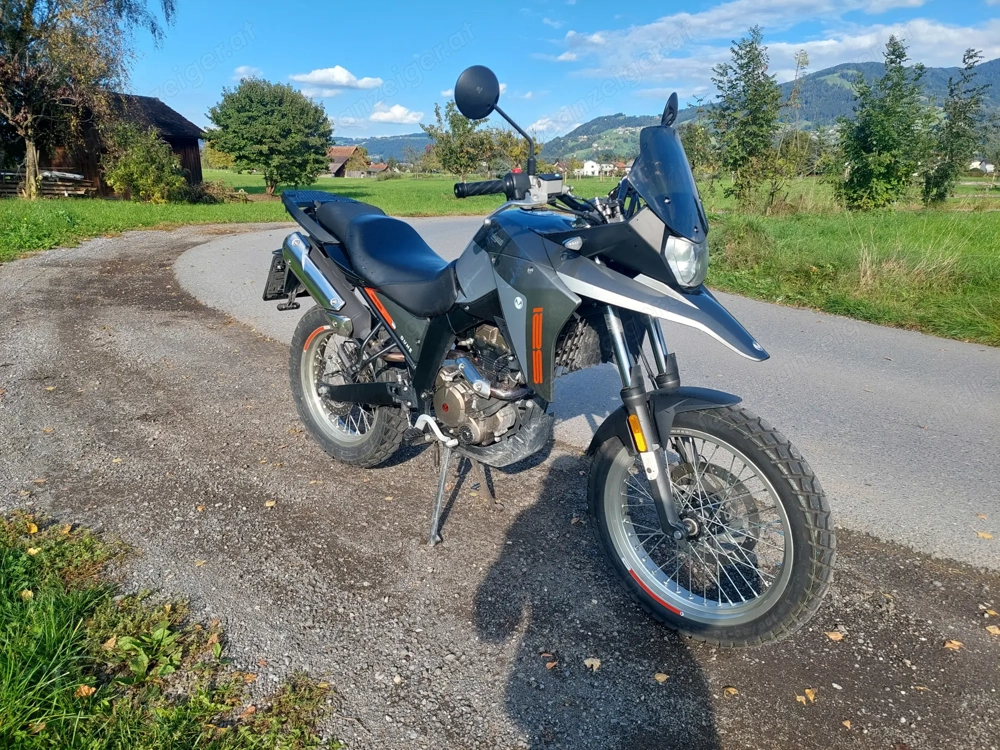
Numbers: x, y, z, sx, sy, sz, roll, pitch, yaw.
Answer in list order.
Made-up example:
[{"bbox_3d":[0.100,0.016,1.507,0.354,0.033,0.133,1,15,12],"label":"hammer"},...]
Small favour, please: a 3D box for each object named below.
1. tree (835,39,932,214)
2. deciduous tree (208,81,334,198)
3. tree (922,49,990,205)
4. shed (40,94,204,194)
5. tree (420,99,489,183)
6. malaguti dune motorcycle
[{"bbox_3d":[11.554,-7.530,21.771,2.638,4.907,2.638,0,16,0],"label":"tree"},{"bbox_3d":[-10.770,-11.076,33.764,5.634,5.188,5.634,0,16,0],"label":"deciduous tree"},{"bbox_3d":[15.563,-8.405,24.640,1.989,5.040,1.989,0,16,0],"label":"tree"},{"bbox_3d":[-16.091,-9.813,30.901,4.700,4.300,5.400,4,16,13],"label":"shed"},{"bbox_3d":[-3.036,-16.173,50.412,5.026,5.700,5.026,1,16,0],"label":"tree"},{"bbox_3d":[-0.069,-0.124,2.142,2.140,1.335,0.850,15,21,42],"label":"malaguti dune motorcycle"}]

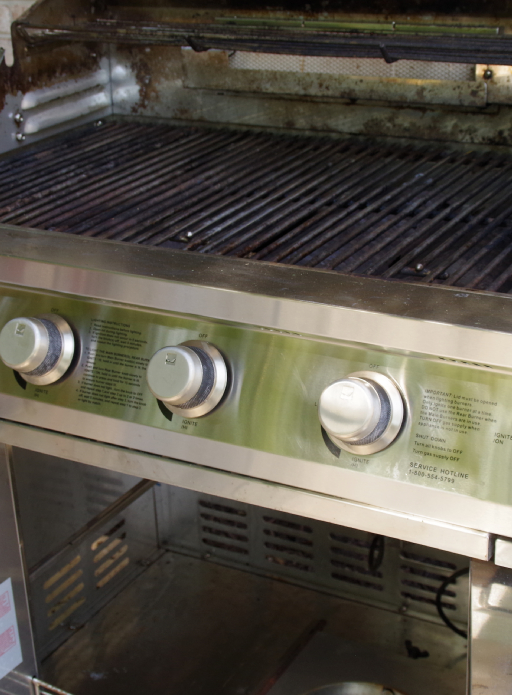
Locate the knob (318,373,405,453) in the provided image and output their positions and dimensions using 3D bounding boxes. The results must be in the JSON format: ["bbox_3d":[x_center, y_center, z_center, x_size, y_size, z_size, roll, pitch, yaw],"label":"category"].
[{"bbox_3d":[0.083,0.053,1.018,0.071,0.071,0.049,10,-3,28],"label":"knob"}]

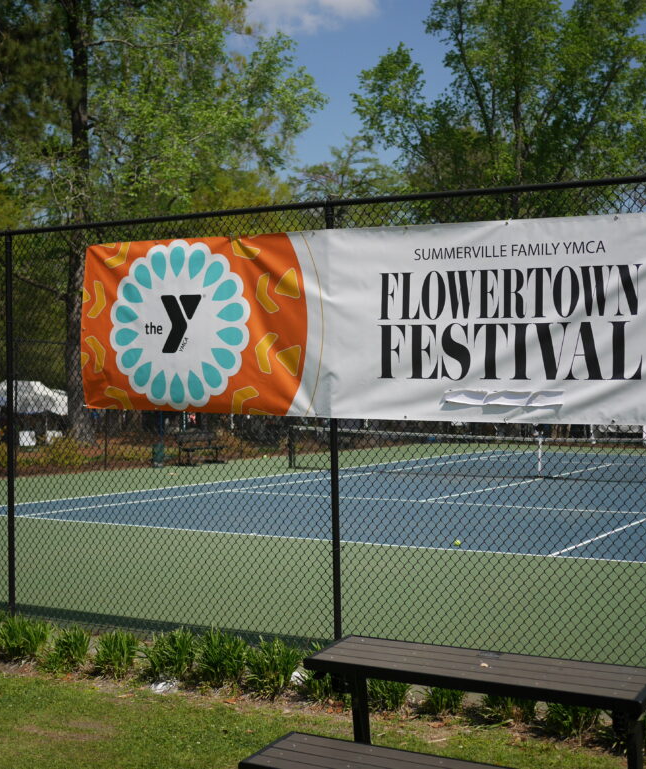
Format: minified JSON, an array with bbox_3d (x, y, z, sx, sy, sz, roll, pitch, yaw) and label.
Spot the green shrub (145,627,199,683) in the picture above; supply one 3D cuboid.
[{"bbox_3d":[-1.022,1.834,8.053,0.360,0.320,0.360,0,0,0],"label":"green shrub"}]

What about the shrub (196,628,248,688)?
[{"bbox_3d":[-0.635,1.708,7.424,0.340,0.340,0.340,0,0,0],"label":"shrub"}]

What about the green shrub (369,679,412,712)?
[{"bbox_3d":[0.368,1.726,6.889,0.300,0.310,0.310,0,0,0],"label":"green shrub"}]

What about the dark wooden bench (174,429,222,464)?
[{"bbox_3d":[-3.235,1.652,31.136,0.600,0.860,1.650,0,0,28],"label":"dark wooden bench"}]

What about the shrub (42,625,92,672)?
[{"bbox_3d":[-1.690,1.734,7.805,0.330,0.280,0.320,0,0,0],"label":"shrub"}]

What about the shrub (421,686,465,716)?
[{"bbox_3d":[0.738,1.844,7.229,0.330,0.310,0.330,0,0,29],"label":"shrub"}]

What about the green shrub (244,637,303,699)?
[{"bbox_3d":[-0.311,1.825,7.665,0.390,0.340,0.390,0,0,0],"label":"green shrub"}]

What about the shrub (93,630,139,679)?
[{"bbox_3d":[-1.333,1.730,7.650,0.310,0.290,0.310,0,0,0],"label":"shrub"}]

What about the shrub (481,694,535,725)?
[{"bbox_3d":[1.086,1.850,7.073,0.390,0.300,0.390,0,0,29],"label":"shrub"}]

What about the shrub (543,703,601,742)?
[{"bbox_3d":[1.335,1.723,6.331,0.320,0.320,0.330,0,0,28],"label":"shrub"}]

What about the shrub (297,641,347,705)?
[{"bbox_3d":[0.028,1.827,7.514,0.370,0.340,0.370,0,0,29],"label":"shrub"}]

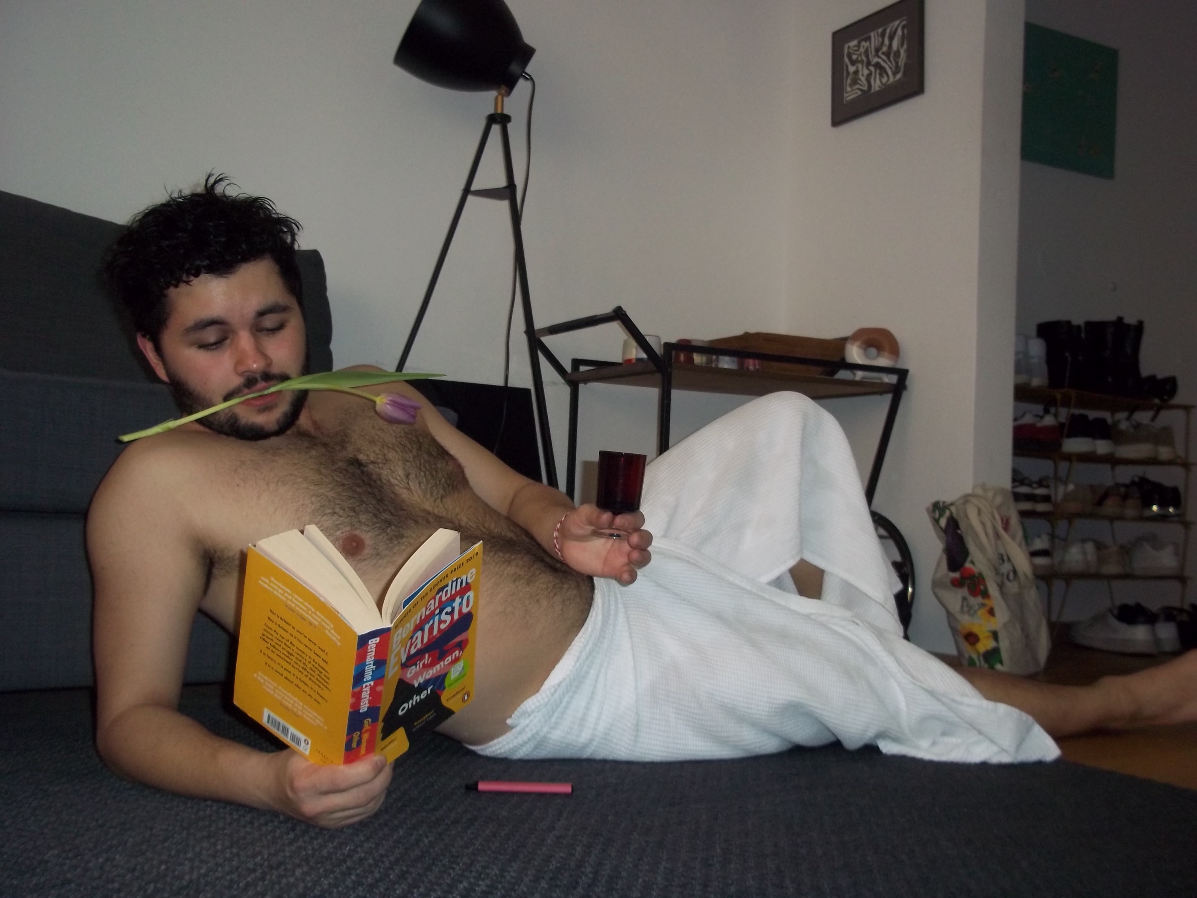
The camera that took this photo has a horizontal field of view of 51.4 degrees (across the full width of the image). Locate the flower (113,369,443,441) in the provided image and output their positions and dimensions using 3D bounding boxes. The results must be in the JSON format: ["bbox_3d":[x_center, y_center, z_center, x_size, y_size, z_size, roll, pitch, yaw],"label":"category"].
[{"bbox_3d":[-0.318,-0.042,1.238,0.315,0.057,0.050,-9,0,-13],"label":"flower"}]

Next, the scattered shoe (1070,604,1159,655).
[{"bbox_3d":[1.282,0.437,3.103,0.100,0.112,0.280,3,-3,-21],"label":"scattered shoe"}]

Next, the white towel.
[{"bbox_3d":[0.189,0.152,1.680,0.710,0.460,0.450,3,-3,-7],"label":"white towel"}]

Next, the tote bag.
[{"bbox_3d":[0.808,0.262,2.578,0.240,0.370,0.180,2,-3,12],"label":"tote bag"}]

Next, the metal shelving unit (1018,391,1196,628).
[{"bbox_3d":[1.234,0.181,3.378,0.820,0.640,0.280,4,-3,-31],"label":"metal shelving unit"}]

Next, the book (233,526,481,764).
[{"bbox_3d":[-0.202,0.186,1.069,0.206,0.198,0.099,3,41,-14],"label":"book"}]

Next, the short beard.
[{"bbox_3d":[-0.361,-0.043,1.275,0.134,0.080,0.088,-13,1,-18],"label":"short beard"}]

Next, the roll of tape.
[{"bbox_3d":[0.623,-0.220,2.830,0.122,0.118,0.045,3,-3,-6],"label":"roll of tape"}]

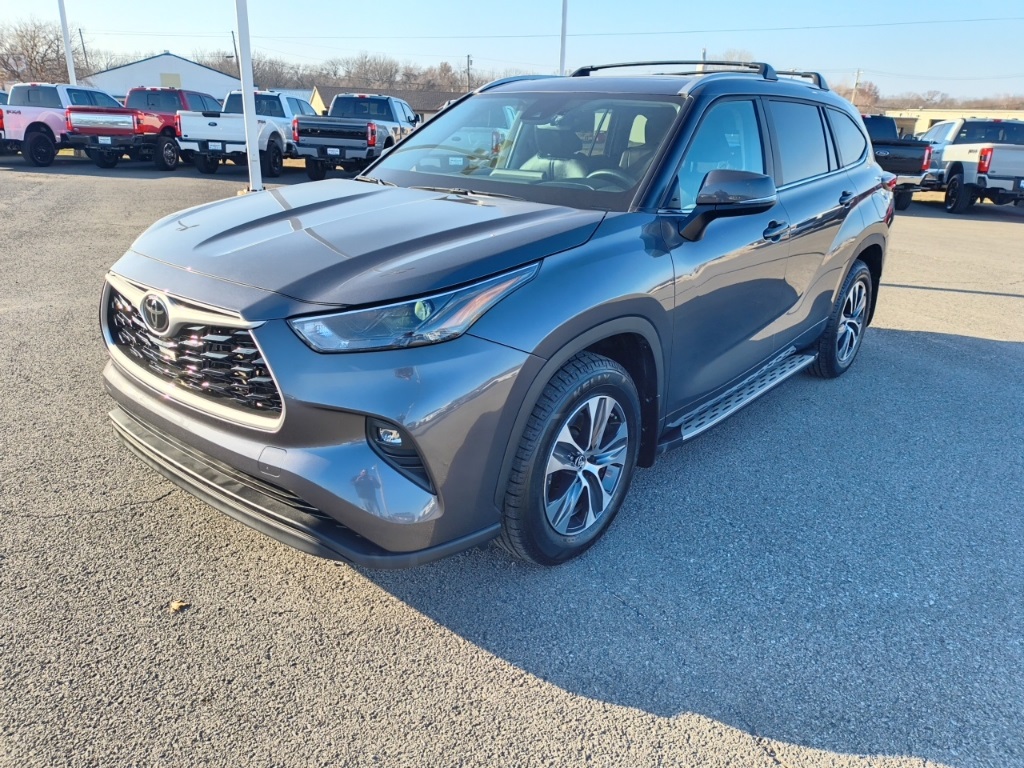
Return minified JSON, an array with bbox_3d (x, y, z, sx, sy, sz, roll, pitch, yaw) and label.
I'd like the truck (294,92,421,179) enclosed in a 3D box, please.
[{"bbox_3d":[-3.824,-6.723,20.131,2.150,2.060,6.300,4,19,6],"label":"truck"}]

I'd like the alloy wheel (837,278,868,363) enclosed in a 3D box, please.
[{"bbox_3d":[2.043,-0.403,4.615,0.170,0.490,0.490,17,24,37],"label":"alloy wheel"}]

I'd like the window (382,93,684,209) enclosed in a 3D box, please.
[{"bbox_3d":[0.042,-1.083,3.200,1.430,0.110,0.750,17,58,37],"label":"window"}]

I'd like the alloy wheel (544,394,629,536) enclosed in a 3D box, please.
[{"bbox_3d":[0.190,0.254,2.511,0.190,0.485,0.485,17,24,37],"label":"alloy wheel"}]

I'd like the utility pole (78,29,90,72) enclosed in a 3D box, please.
[{"bbox_3d":[-47.049,-33.749,81.887,0.300,10.000,0.300,2,19,0],"label":"utility pole"}]

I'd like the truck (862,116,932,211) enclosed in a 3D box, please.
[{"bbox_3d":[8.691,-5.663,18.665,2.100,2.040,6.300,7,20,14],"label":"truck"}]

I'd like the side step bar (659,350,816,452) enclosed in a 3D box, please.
[{"bbox_3d":[1.082,0.030,3.435,0.180,0.090,1.660,17,24,37],"label":"side step bar"}]

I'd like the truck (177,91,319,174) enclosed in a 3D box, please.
[{"bbox_3d":[-6.784,-6.983,20.568,2.150,2.060,6.300,4,19,6],"label":"truck"}]

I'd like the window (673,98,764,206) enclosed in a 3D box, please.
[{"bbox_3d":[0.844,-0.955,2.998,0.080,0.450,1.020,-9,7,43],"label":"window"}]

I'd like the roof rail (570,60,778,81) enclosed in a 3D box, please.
[{"bbox_3d":[0.798,-1.665,3.948,1.230,0.110,0.110,17,24,37],"label":"roof rail"}]

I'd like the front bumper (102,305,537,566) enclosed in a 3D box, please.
[{"bbox_3d":[-0.856,0.009,2.495,1.880,0.700,0.630,17,24,37],"label":"front bumper"}]

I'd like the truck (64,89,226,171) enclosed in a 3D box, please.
[{"bbox_3d":[-9.744,-7.317,21.202,2.100,2.040,6.300,4,19,5],"label":"truck"}]

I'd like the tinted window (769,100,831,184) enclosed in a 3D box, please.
[{"bbox_3d":[1.443,-1.186,3.638,0.060,0.400,0.770,-9,7,43],"label":"tinted window"}]

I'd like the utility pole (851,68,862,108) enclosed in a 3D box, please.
[{"bbox_3d":[44.753,-36.164,97.312,1.300,9.600,0.400,10,21,21],"label":"utility pole"}]

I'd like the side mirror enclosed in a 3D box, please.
[{"bbox_3d":[0.776,-0.643,2.658,0.250,0.250,0.260,17,24,37],"label":"side mirror"}]

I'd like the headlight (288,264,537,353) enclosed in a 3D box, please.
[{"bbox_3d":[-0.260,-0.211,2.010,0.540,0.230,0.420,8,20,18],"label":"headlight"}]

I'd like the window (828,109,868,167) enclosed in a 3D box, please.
[{"bbox_3d":[1.945,-1.399,4.211,0.060,0.340,0.640,-10,8,40],"label":"window"}]

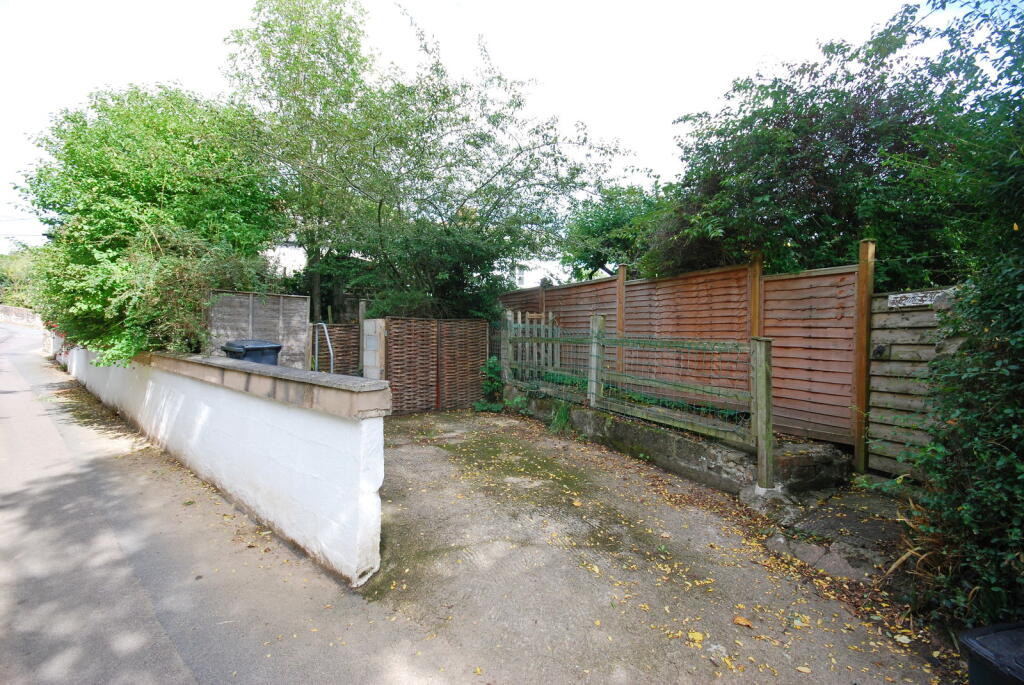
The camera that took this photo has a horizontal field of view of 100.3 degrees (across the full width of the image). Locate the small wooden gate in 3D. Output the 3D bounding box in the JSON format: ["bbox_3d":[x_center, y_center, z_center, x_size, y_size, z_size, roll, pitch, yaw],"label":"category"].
[{"bbox_3d":[-1.080,0.317,6.500,1.700,1.340,0.070,1,0,-36],"label":"small wooden gate"}]

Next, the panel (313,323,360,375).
[{"bbox_3d":[-2.490,0.280,6.050,0.620,1.100,0.060,1,0,-36],"label":"panel"}]

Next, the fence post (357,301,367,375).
[{"bbox_3d":[-2.180,0.170,6.250,0.100,1.550,0.100,1,0,-36],"label":"fence post"}]

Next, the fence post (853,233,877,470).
[{"bbox_3d":[3.550,0.135,4.290,0.105,2.330,0.105,1,0,-37],"label":"fence post"}]

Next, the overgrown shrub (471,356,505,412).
[{"bbox_3d":[-0.360,0.650,6.650,0.420,0.830,0.400,1,0,-36],"label":"overgrown shrub"}]

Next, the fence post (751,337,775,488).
[{"bbox_3d":[2.280,0.630,3.880,0.110,1.350,0.110,1,0,-37],"label":"fence post"}]

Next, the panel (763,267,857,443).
[{"bbox_3d":[3.240,0.137,4.700,0.050,1.810,0.890,1,0,-37],"label":"panel"}]

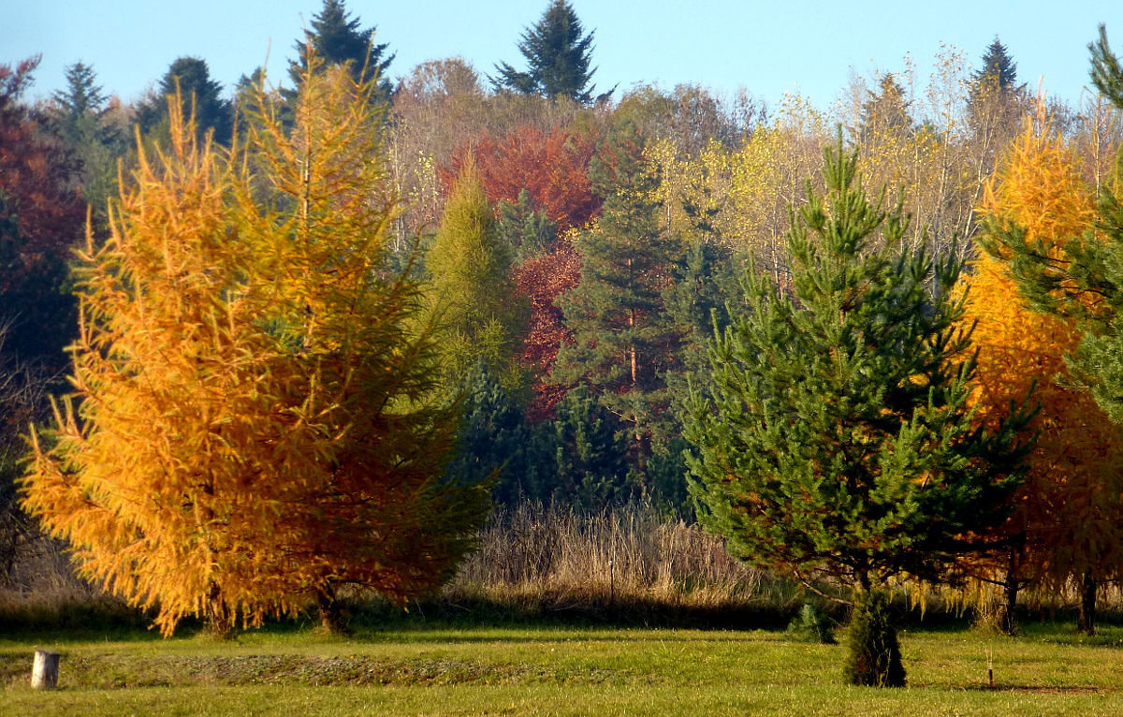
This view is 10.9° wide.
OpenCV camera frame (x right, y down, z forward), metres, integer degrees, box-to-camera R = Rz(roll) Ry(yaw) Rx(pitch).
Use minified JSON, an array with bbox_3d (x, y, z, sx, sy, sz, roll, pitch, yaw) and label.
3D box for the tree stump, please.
[{"bbox_3d":[-5.254,3.167,60.000,0.252,0.409,0.252,5,-2,0],"label":"tree stump"}]

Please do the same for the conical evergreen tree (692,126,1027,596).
[{"bbox_3d":[3.311,0.377,66.000,3.891,5.848,3.697,0,-2,0],"label":"conical evergreen tree"}]

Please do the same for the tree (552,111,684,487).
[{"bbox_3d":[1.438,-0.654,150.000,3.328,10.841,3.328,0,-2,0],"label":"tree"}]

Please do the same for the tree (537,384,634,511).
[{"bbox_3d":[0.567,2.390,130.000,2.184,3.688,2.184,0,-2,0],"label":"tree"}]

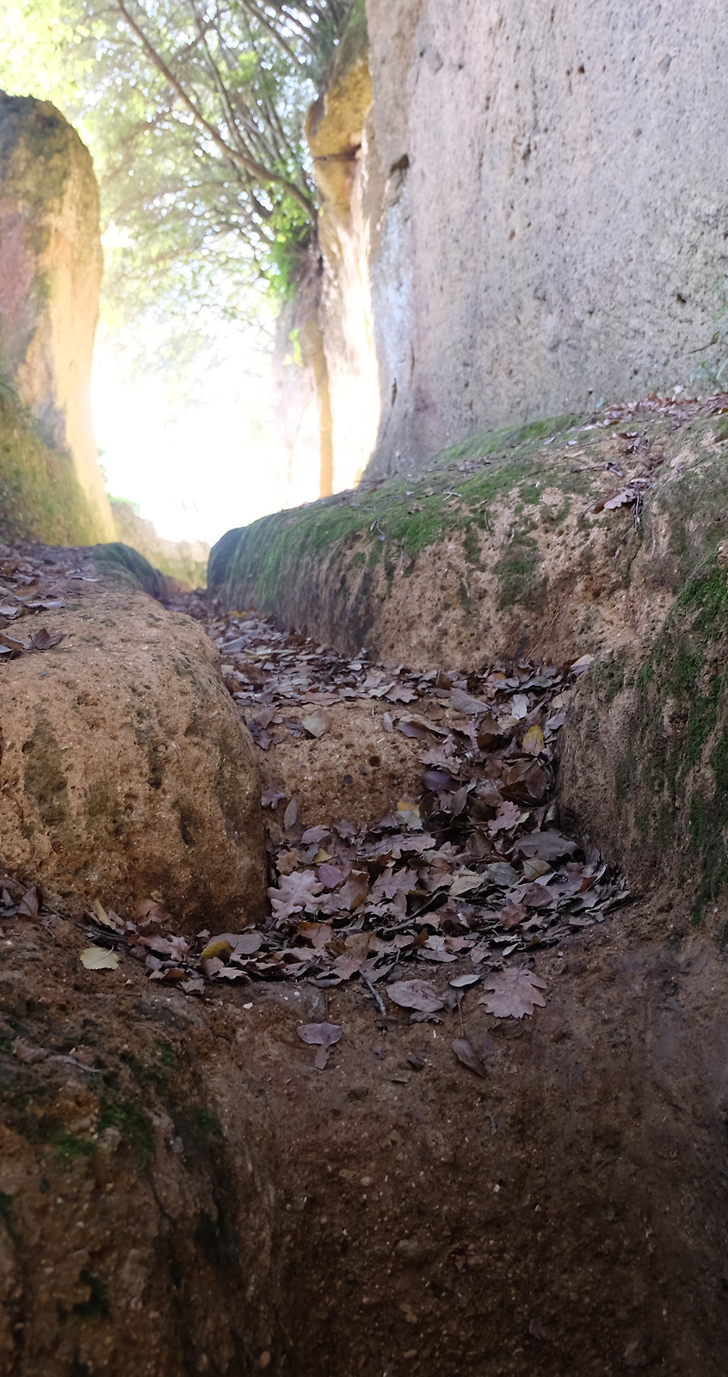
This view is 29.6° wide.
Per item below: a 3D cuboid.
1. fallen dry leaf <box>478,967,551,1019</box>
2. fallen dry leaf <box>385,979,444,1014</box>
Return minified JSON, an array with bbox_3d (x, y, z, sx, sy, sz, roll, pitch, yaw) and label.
[{"bbox_3d":[0.159,0.321,1.452,0.069,0.012,0.101,4,20,10],"label":"fallen dry leaf"},{"bbox_3d":[0.057,0.328,1.474,0.077,0.012,0.049,14,24,34],"label":"fallen dry leaf"}]

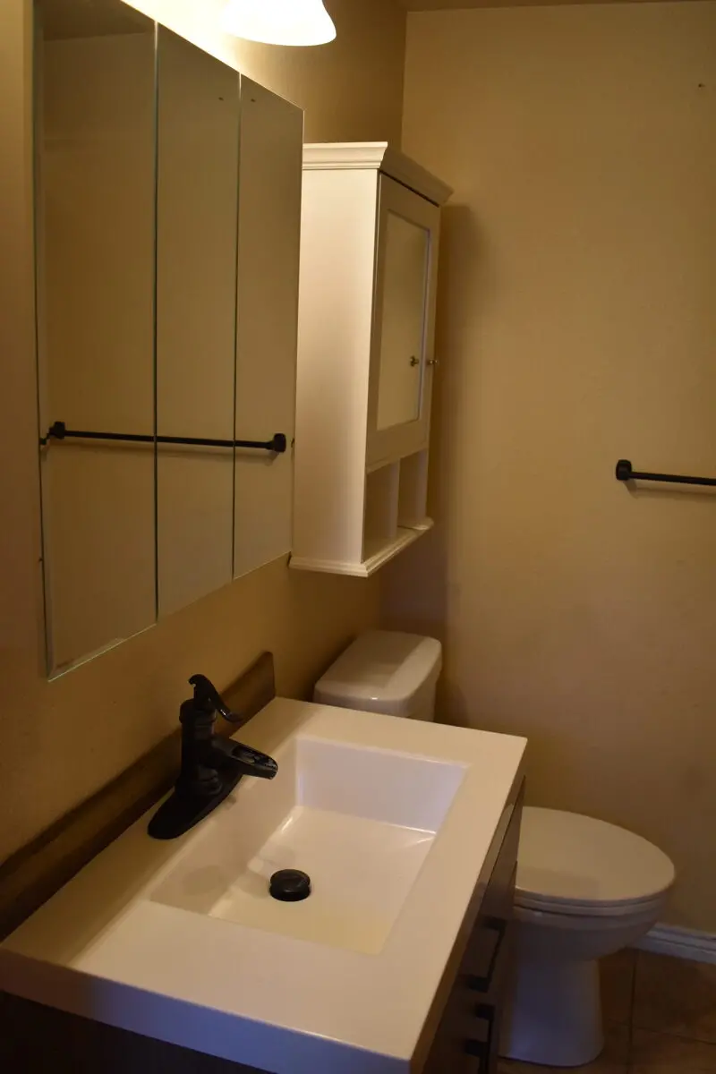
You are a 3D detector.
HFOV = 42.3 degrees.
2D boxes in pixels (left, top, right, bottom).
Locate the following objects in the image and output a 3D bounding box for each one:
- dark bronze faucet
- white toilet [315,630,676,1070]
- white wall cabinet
[{"bbox_3d":[-0.194,0.299,1.343,0.166,0.195,0.236,6,13,17],"label":"dark bronze faucet"},{"bbox_3d":[0.314,0.719,2.103,0.767,0.819,0.425,6,13,17],"label":"white toilet"},{"bbox_3d":[0.042,-0.364,1.953,0.163,0.777,0.531,6,13,17],"label":"white wall cabinet"}]

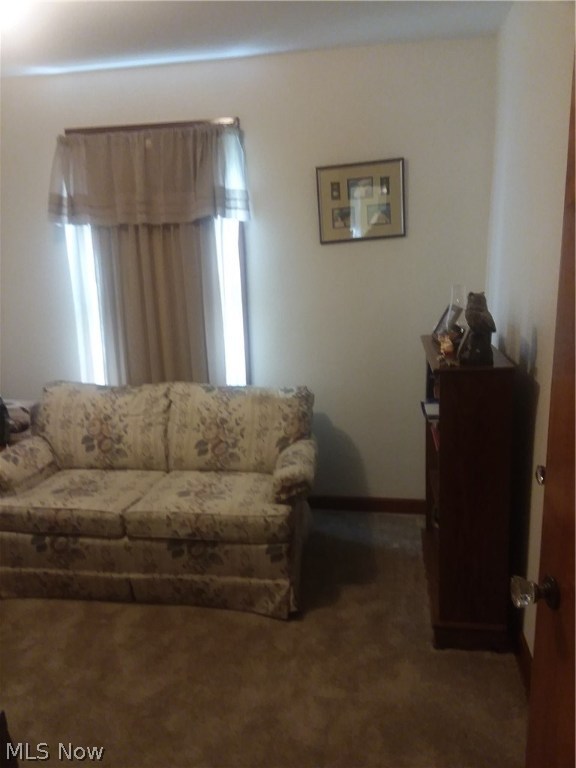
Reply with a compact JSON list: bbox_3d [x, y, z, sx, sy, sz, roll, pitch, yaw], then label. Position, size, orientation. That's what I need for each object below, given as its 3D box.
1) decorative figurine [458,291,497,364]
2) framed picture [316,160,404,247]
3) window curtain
[{"bbox_3d":[0.653,-0.188,2.043,0.110,0.252,0.100,-6,11,-25],"label":"decorative figurine"},{"bbox_3d":[0.391,-0.970,3.195,0.455,0.397,0.030,-2,9,10],"label":"framed picture"},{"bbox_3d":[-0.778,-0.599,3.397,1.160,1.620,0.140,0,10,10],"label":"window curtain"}]

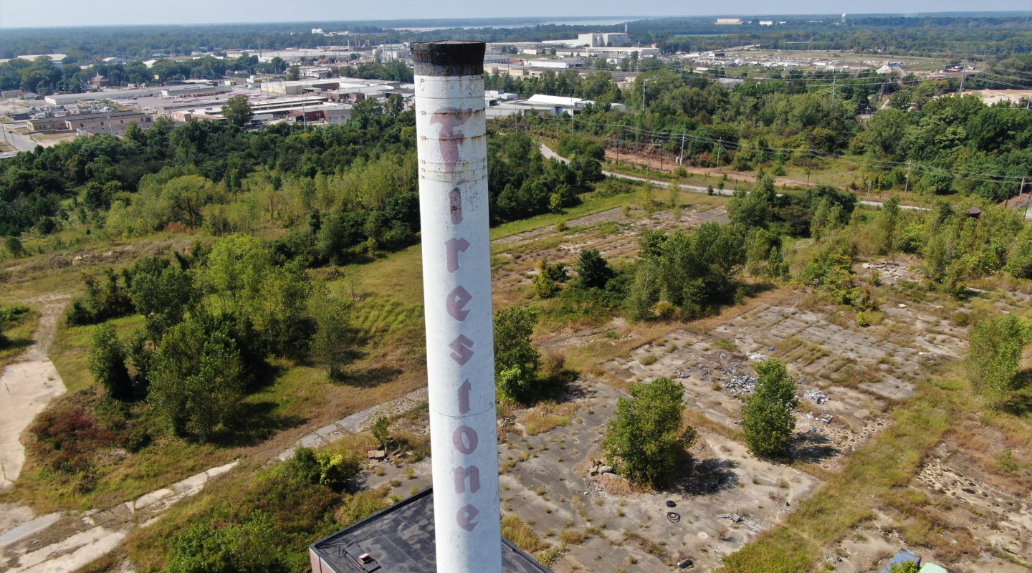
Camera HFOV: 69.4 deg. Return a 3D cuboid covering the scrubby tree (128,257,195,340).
[{"bbox_3d":[-79.640,3.520,167.650,13.080,20.490,12.430,-11,22,-25],"label":"scrubby tree"}]

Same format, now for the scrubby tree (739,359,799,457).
[{"bbox_3d":[41.110,20.030,121.260,8.560,17.440,8.130,6,21,20],"label":"scrubby tree"}]

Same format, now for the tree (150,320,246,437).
[{"bbox_3d":[-55.729,16.389,130.091,16.000,21.300,15.000,-10,22,-24],"label":"tree"}]

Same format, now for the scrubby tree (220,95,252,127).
[{"bbox_3d":[-194.270,-122.285,518.277,21.300,21.700,20.500,-8,21,-19],"label":"scrubby tree"}]

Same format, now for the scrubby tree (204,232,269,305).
[{"bbox_3d":[-71.010,-3.910,190.620,15.820,18.540,15.030,-9,21,-20],"label":"scrubby tree"}]

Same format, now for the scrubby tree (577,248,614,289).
[{"bbox_3d":[21.250,-4.640,199.570,9.880,11.040,9.380,1,20,6],"label":"scrubby tree"}]

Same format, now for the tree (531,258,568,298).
[{"bbox_3d":[8.720,-2.210,194.440,9.250,10.340,8.780,0,20,3],"label":"tree"}]

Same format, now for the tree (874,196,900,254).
[{"bbox_3d":[111.139,-18.082,223.099,6.900,17.400,6.900,9,22,26],"label":"tree"}]

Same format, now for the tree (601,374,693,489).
[{"bbox_3d":[20.460,22.610,116.540,14.230,16.430,13.520,3,20,10],"label":"tree"}]

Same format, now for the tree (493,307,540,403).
[{"bbox_3d":[-0.076,12.766,141.424,9.700,18.600,9.700,-1,20,0],"label":"tree"}]

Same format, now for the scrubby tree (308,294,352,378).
[{"bbox_3d":[-37.466,10.279,150.909,8.200,18.000,8.200,-6,21,-14],"label":"scrubby tree"}]

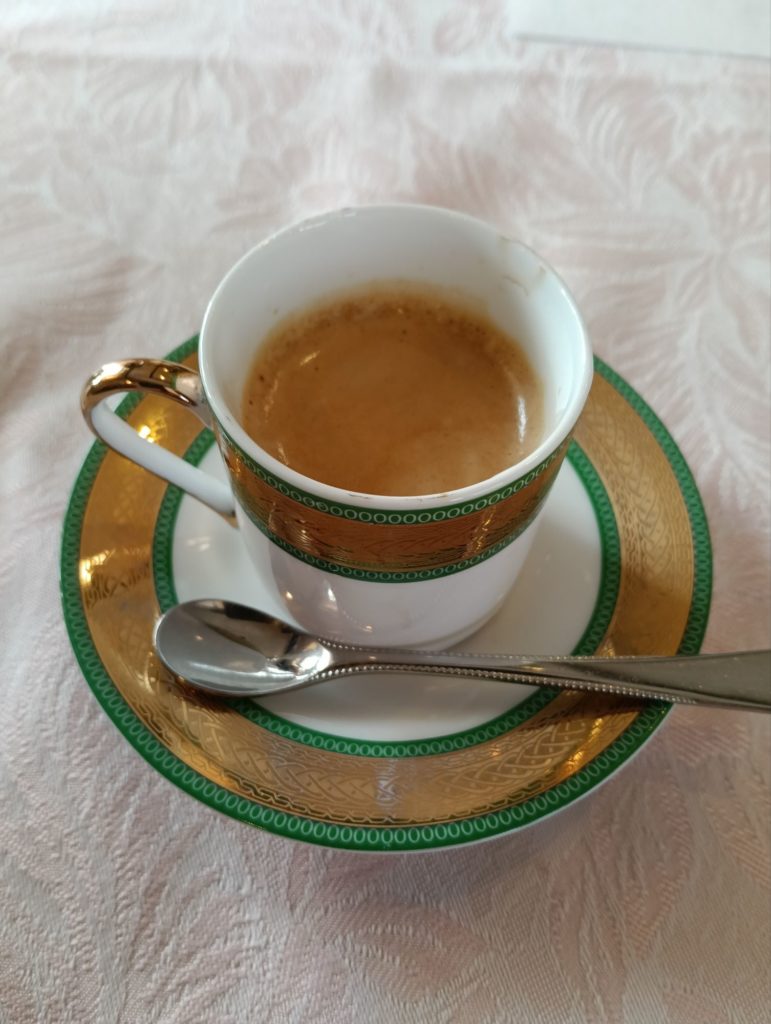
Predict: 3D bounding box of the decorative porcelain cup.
[{"bbox_3d":[-0.010,-0.010,0.142,0.079,0.060,0.057,-1,59,-2],"label":"decorative porcelain cup"}]

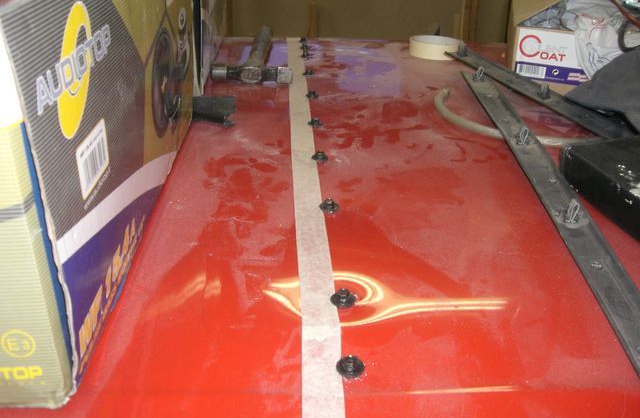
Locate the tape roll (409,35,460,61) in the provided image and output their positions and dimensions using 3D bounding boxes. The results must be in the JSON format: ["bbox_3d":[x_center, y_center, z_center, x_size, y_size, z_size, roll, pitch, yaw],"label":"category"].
[{"bbox_3d":[0.192,-0.267,1.163,0.083,0.025,0.083,4,23,0],"label":"tape roll"}]

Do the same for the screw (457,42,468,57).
[{"bbox_3d":[0.223,-0.250,1.100,0.018,0.022,0.015,3,23,0],"label":"screw"}]

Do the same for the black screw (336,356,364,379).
[{"bbox_3d":[0.019,0.097,0.440,0.018,0.010,0.018,2,33,0],"label":"black screw"}]

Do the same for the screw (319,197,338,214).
[{"bbox_3d":[0.009,-0.004,0.633,0.018,0.010,0.018,2,27,0],"label":"screw"}]

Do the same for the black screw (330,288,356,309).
[{"bbox_3d":[0.017,0.061,0.492,0.018,0.010,0.018,2,31,0],"label":"black screw"}]

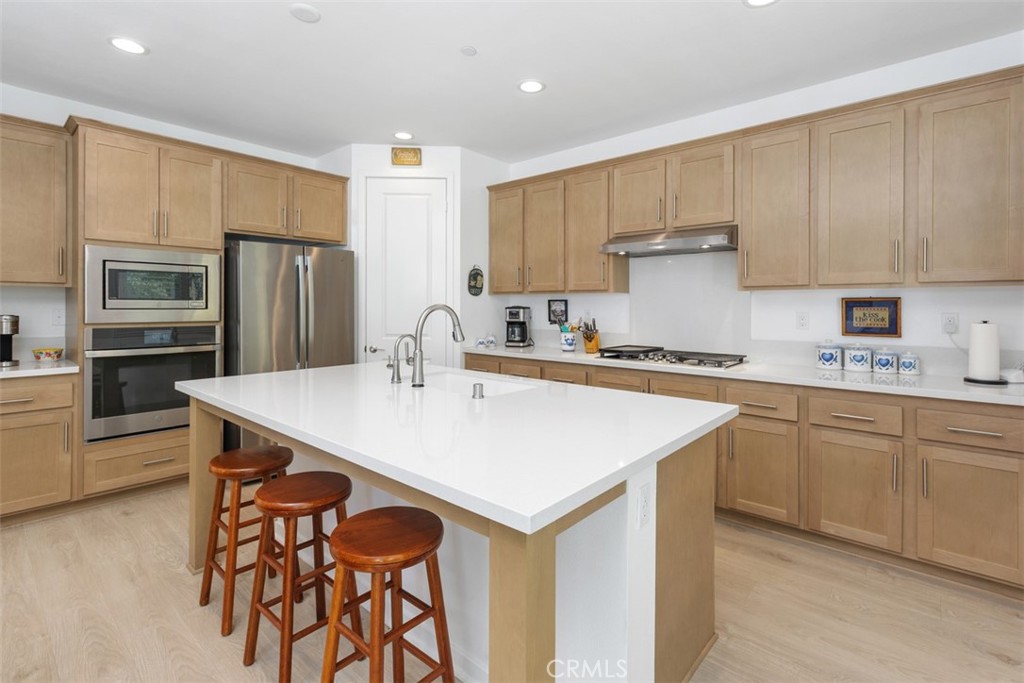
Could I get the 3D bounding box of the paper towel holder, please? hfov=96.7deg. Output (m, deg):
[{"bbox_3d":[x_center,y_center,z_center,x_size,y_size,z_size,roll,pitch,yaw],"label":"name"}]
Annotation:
[{"bbox_3d":[2.377,0.057,2.280,0.155,0.321,0.155,2,3,40],"label":"paper towel holder"}]

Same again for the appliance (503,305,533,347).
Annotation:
[{"bbox_3d":[0.054,-0.129,4.130,0.190,0.368,0.240,1,3,22],"label":"appliance"}]

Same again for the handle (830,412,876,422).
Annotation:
[{"bbox_3d":[1.672,0.370,2.235,0.169,0.013,0.033,2,4,40],"label":"handle"}]

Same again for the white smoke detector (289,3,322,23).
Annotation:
[{"bbox_3d":[-1.012,-1.609,2.233,0.142,0.033,0.142,0,3,0],"label":"white smoke detector"}]

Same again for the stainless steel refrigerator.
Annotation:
[{"bbox_3d":[-1.972,0.102,3.951,0.826,1.770,0.908,3,4,42],"label":"stainless steel refrigerator"}]

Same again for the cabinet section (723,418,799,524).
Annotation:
[{"bbox_3d":[1.386,0.703,2.519,0.352,0.525,0.023,2,4,40],"label":"cabinet section"}]

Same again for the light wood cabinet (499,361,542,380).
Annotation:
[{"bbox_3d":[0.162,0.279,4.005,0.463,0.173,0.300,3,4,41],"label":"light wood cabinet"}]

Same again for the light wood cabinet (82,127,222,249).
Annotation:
[{"bbox_3d":[-2.633,-1.034,3.335,0.420,0.696,0.777,3,4,41],"label":"light wood cabinet"}]

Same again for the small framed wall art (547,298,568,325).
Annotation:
[{"bbox_3d":[0.423,-0.277,4.178,0.227,0.216,0.022,2,3,40],"label":"small framed wall art"}]

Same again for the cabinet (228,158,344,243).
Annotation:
[{"bbox_3d":[-2.030,-1.163,3.994,0.420,0.526,0.945,3,4,41],"label":"cabinet"}]

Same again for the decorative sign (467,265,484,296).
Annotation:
[{"bbox_3d":[-0.337,-0.581,4.407,0.015,0.291,0.213,3,4,41],"label":"decorative sign"}]

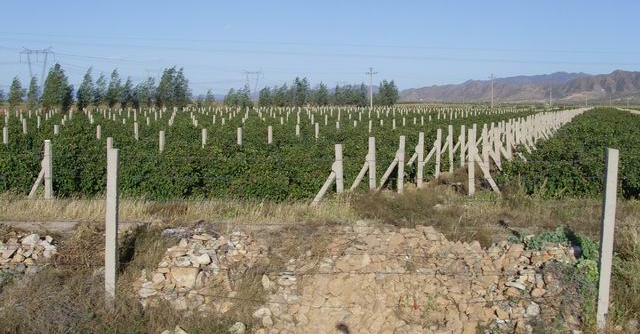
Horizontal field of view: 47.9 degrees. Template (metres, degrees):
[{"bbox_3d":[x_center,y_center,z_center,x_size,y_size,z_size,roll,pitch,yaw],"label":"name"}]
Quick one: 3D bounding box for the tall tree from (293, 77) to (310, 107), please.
[{"bbox_3d":[-6.157,-25.045,240.000,5.991,9.486,5.991,0,5,0],"label":"tall tree"}]

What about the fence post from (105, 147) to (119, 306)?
[{"bbox_3d":[-2.350,0.672,8.200,0.118,1.786,0.118,2,5,3],"label":"fence post"}]

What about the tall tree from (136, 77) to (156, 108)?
[{"bbox_3d":[-42.828,-18.143,178.000,5.085,7.899,5.085,0,5,0],"label":"tall tree"}]

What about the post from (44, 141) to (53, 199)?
[{"bbox_3d":[-7.525,0.069,20.050,0.150,1.684,0.150,0,5,6],"label":"post"}]

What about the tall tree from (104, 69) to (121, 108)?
[{"bbox_3d":[-50.357,-18.808,175.000,3.999,9.707,3.999,0,5,0],"label":"tall tree"}]

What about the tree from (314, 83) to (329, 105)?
[{"bbox_3d":[0.499,-24.213,240.000,4.660,7.821,4.660,0,5,0],"label":"tree"}]

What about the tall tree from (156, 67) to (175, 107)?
[{"bbox_3d":[-37.495,-19.051,175.000,4.499,10.193,4.499,0,5,0],"label":"tall tree"}]

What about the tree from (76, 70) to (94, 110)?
[{"bbox_3d":[-57.885,-19.131,178.000,4.443,10.367,4.443,0,5,0],"label":"tree"}]

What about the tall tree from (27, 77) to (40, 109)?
[{"bbox_3d":[-71.516,-18.472,180.000,3.495,8.237,3.495,0,5,0],"label":"tall tree"}]

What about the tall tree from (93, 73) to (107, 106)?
[{"bbox_3d":[-53.512,-18.323,175.000,3.499,8.737,3.499,0,5,0],"label":"tall tree"}]

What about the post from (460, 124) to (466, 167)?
[{"bbox_3d":[4.882,-0.663,24.566,0.120,1.500,0.120,2,5,21],"label":"post"}]

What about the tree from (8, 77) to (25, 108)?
[{"bbox_3d":[-75.759,-18.472,180.000,3.994,8.237,3.994,0,5,0],"label":"tree"}]

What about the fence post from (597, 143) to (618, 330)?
[{"bbox_3d":[2.795,0.717,7.050,0.103,1.815,0.100,1,5,0],"label":"fence post"}]

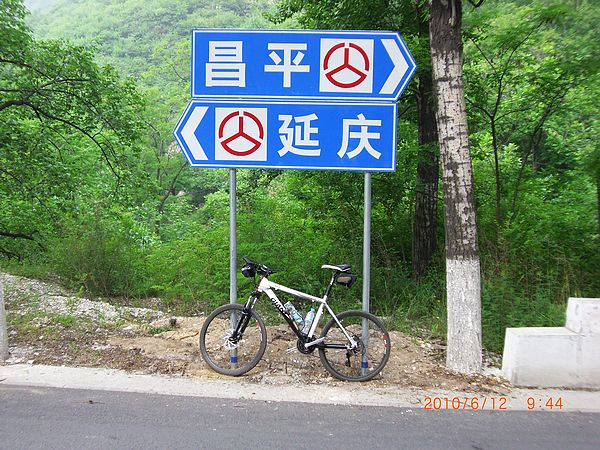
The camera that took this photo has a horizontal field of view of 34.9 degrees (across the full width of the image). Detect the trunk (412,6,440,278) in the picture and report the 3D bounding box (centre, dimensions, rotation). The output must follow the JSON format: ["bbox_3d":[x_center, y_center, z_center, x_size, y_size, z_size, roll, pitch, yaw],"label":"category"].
[{"bbox_3d":[1.752,-1.101,13.200,0.350,3.900,0.350,1,2,0],"label":"trunk"}]

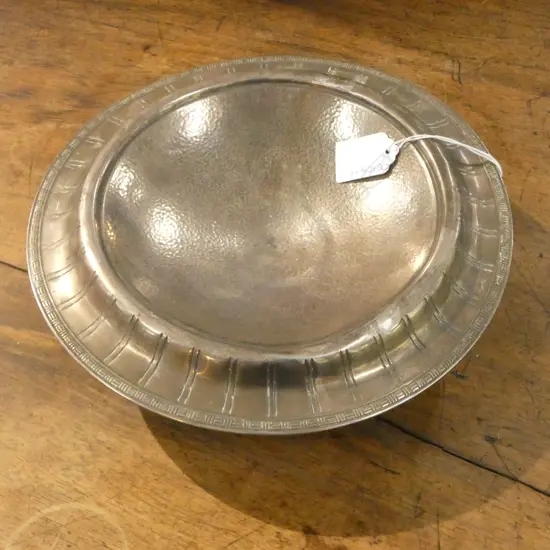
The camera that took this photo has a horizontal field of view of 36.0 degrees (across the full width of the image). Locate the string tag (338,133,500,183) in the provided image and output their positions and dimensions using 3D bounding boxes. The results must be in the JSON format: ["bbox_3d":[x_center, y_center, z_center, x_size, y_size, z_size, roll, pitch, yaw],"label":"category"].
[{"bbox_3d":[0.084,-0.067,0.482,0.098,0.020,0.031,2,54,-5],"label":"string tag"}]

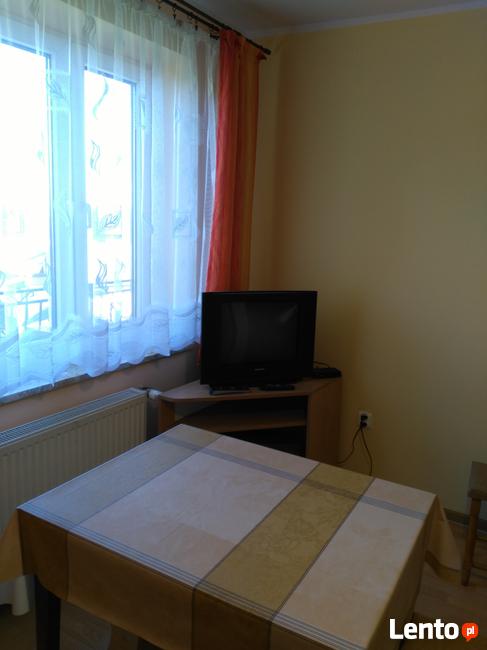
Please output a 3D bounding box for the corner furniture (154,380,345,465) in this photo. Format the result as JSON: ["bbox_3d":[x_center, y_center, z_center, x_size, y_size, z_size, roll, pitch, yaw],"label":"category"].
[{"bbox_3d":[0.010,0.594,2.872,1.009,0.650,0.580,-1,13,-18],"label":"corner furniture"}]

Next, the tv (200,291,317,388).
[{"bbox_3d":[0.027,0.033,2.799,0.610,0.478,0.360,-2,13,-19],"label":"tv"}]

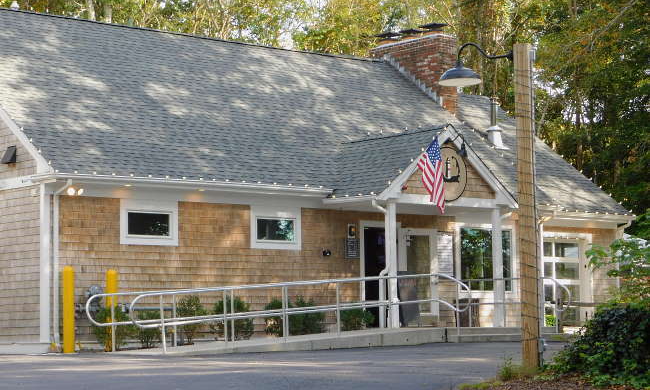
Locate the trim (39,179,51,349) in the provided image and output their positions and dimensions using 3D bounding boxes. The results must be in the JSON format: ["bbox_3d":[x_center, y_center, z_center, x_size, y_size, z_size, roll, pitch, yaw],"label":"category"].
[{"bbox_3d":[-4.620,1.142,24.878,0.120,2.630,0.130,4,-7,-41],"label":"trim"}]

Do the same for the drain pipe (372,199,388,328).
[{"bbox_3d":[1.051,1.258,27.752,0.370,2.390,0.120,4,-7,-41],"label":"drain pipe"}]

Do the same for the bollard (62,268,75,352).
[{"bbox_3d":[-4.128,1.855,24.229,0.180,1.400,0.180,-1,-5,0],"label":"bollard"}]

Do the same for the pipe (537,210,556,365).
[{"bbox_3d":[4.885,1.764,32.745,0.100,2.780,0.460,4,-7,-41],"label":"pipe"}]

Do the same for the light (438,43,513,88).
[{"bbox_3d":[1.502,-1.288,14.778,0.761,0.422,0.410,-2,-5,18],"label":"light"}]

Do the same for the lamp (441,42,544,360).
[{"bbox_3d":[1.597,0.082,14.631,0.921,3.114,0.410,-2,-5,18],"label":"lamp"}]

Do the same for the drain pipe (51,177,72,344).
[{"bbox_3d":[-4.299,1.141,24.753,0.100,2.780,0.500,4,-7,-41],"label":"drain pipe"}]

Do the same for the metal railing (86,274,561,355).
[{"bbox_3d":[0.181,2.057,26.611,10.000,1.320,3.250,4,-7,-41],"label":"metal railing"}]

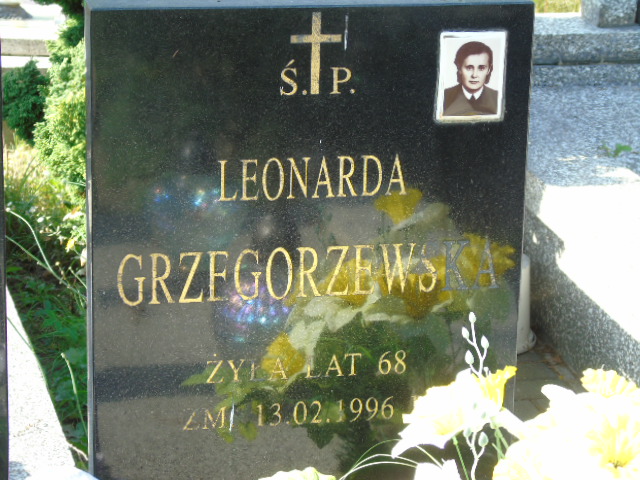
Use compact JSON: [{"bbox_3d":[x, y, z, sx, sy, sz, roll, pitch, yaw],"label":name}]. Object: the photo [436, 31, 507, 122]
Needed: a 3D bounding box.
[{"bbox_3d":[0.193,-0.204,2.510,0.090,0.117,0.010,-2,15,-14],"label":"photo"}]

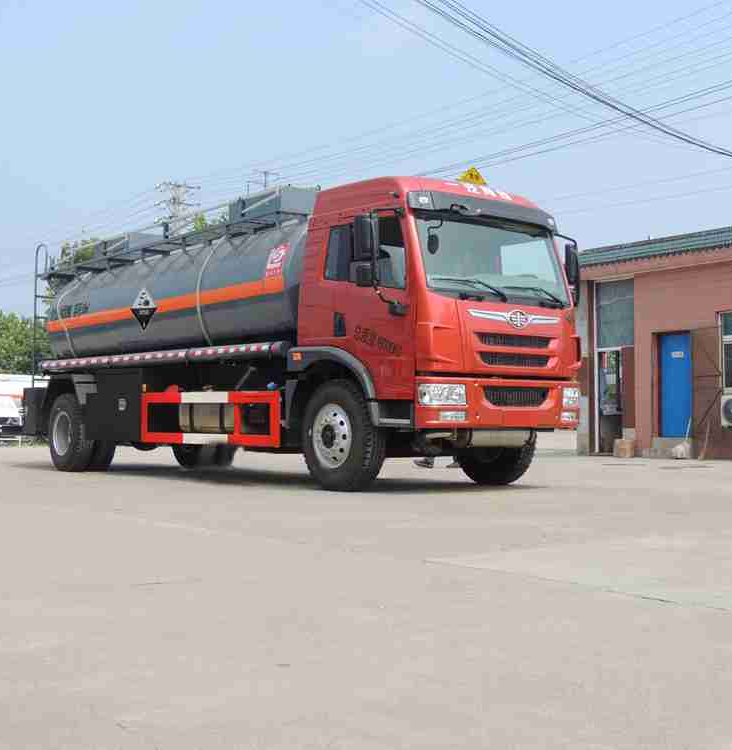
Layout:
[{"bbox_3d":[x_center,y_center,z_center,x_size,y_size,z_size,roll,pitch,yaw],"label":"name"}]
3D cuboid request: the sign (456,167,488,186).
[{"bbox_3d":[1.009,-1.888,11.034,0.370,0.180,0.080,2,-3,-38],"label":"sign"}]

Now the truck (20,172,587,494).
[{"bbox_3d":[-1.298,-0.404,13.899,2.586,3.252,8.706,2,-3,-38],"label":"truck"}]

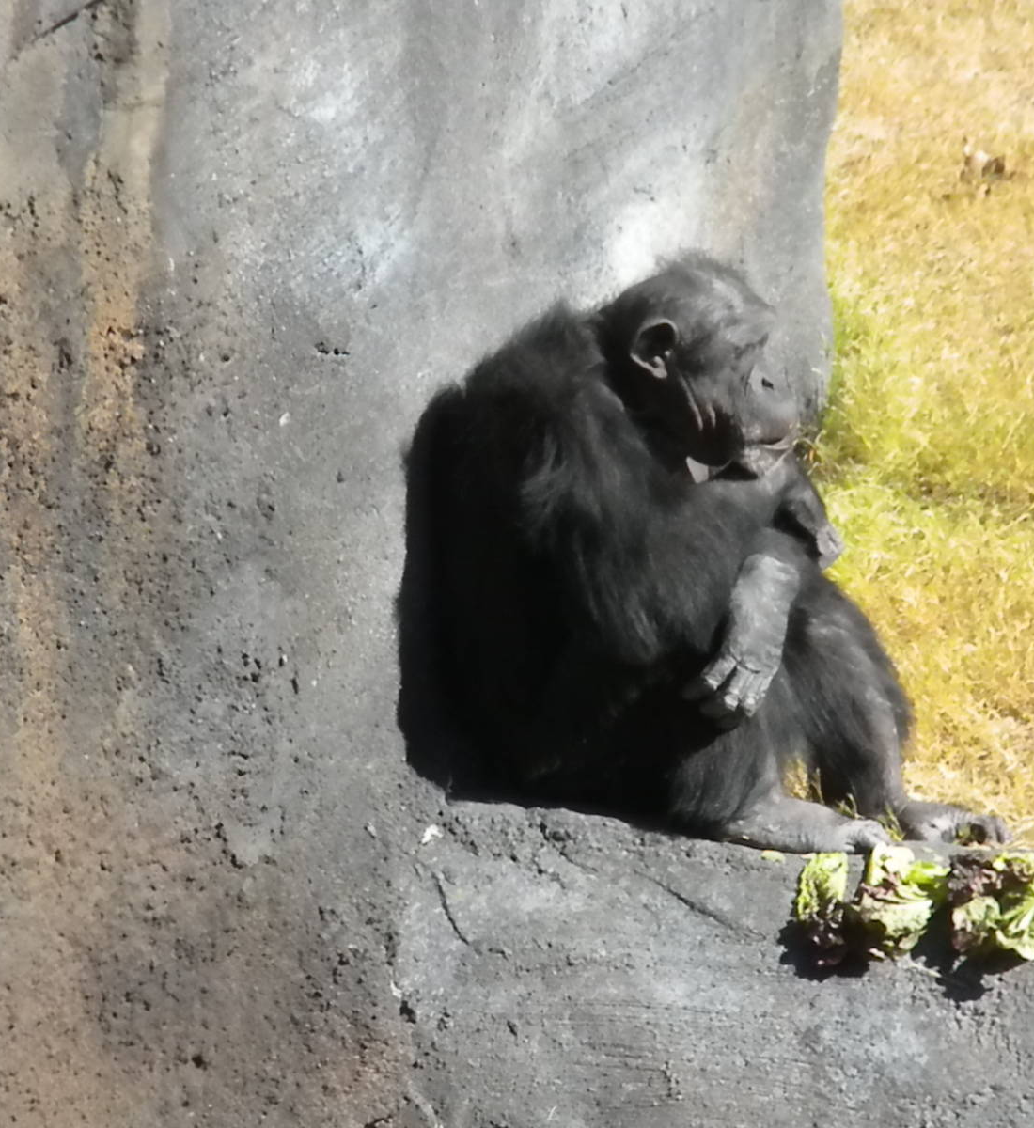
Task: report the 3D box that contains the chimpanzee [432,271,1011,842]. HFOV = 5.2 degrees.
[{"bbox_3d":[0.231,-0.013,13.500,0.690,0.700,0.480,1,11,3],"label":"chimpanzee"}]

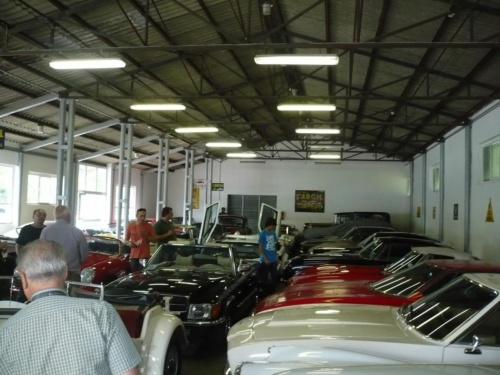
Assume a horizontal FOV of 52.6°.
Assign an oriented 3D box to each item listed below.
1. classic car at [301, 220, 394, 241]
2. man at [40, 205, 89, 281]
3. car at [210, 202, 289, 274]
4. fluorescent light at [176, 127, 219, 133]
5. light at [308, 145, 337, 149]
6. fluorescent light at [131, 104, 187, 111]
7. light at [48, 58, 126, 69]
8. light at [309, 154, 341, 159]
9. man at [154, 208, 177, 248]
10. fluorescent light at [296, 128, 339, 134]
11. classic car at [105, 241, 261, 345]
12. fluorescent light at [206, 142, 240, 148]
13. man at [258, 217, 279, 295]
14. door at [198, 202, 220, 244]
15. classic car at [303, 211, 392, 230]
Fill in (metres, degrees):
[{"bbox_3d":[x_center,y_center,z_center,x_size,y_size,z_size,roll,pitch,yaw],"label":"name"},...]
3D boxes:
[{"bbox_3d":[4.331,2.170,20.898,4.300,1.580,1.700,1,-3,9],"label":"classic car"},{"bbox_3d":[-2.054,1.122,5.547,0.520,1.810,0.320,1,-3,9],"label":"man"},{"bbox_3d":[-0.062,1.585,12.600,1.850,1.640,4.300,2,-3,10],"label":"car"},{"bbox_3d":[-1.808,-1.997,17.591,1.550,0.110,0.170,2,-3,10],"label":"fluorescent light"},{"bbox_3d":[2.924,-1.681,20.713,1.550,0.110,0.170,2,-3,10],"label":"light"},{"bbox_3d":[-2.371,-2.065,13.100,1.480,0.110,0.180,1,-3,10],"label":"fluorescent light"},{"bbox_3d":[-3.198,-2.392,9.878,1.550,0.110,0.170,2,-3,10],"label":"light"},{"bbox_3d":[3.591,-1.470,24.200,1.480,0.110,0.180,1,-3,10],"label":"light"},{"bbox_3d":[-1.611,1.329,9.442,0.360,1.820,0.480,2,-3,-21],"label":"man"},{"bbox_3d":[2.229,-1.878,16.857,1.550,0.110,0.170,2,-3,10],"label":"fluorescent light"},{"bbox_3d":[-0.820,1.539,7.968,1.790,1.280,4.400,1,-3,10],"label":"classic car"},{"bbox_3d":[-1.070,-1.736,20.800,1.480,0.110,0.180,1,-3,10],"label":"fluorescent light"},{"bbox_3d":[0.378,1.445,9.800,0.460,1.680,0.320,3,-3,-27],"label":"man"},{"bbox_3d":[-0.977,1.004,12.200,0.300,1.200,0.900,4,-3,-41],"label":"door"},{"bbox_3d":[4.719,2.122,23.500,4.500,1.880,1.750,2,-3,10],"label":"classic car"}]

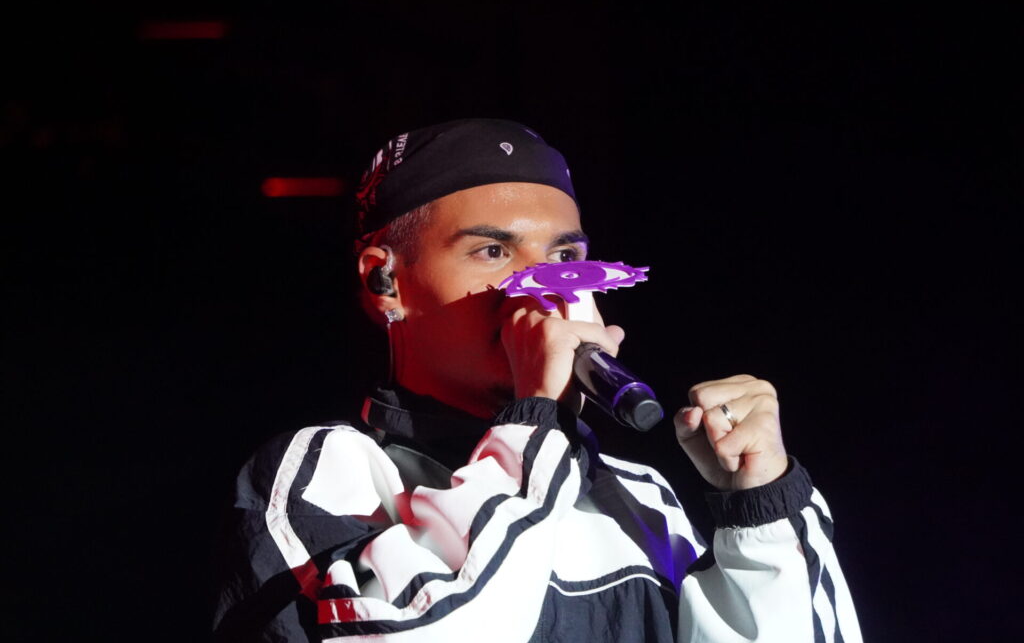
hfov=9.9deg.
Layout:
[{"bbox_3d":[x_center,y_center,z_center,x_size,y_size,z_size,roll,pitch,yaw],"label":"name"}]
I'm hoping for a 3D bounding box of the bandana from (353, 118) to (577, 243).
[{"bbox_3d":[-0.040,-0.119,5.000,0.170,0.114,0.213,4,-3,-33],"label":"bandana"}]

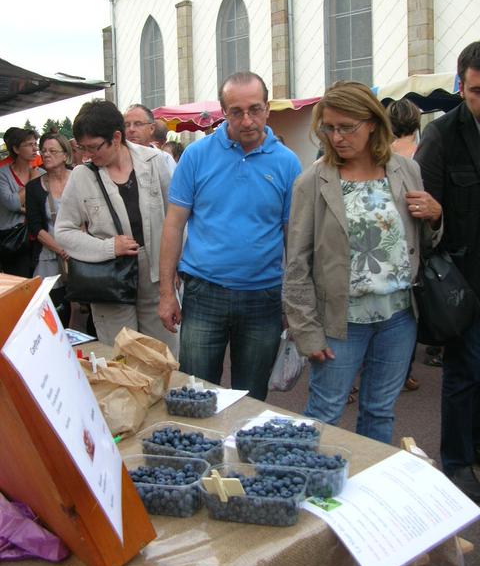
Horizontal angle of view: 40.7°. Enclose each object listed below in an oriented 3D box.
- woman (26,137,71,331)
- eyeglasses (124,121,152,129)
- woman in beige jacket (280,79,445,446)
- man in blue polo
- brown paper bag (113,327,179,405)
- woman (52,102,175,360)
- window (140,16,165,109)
[{"bbox_3d":[-1.133,-0.149,4.132,0.430,1.598,0.290,-3,10,-8],"label":"woman"},{"bbox_3d":[-0.568,-0.881,3.620,0.140,0.042,0.130,4,12,29],"label":"eyeglasses"},{"bbox_3d":[0.448,0.101,2.386,0.510,1.628,0.350,0,10,8],"label":"woman in beige jacket"},{"bbox_3d":[-0.033,0.066,2.489,0.510,1.687,0.330,-2,10,-3],"label":"man in blue polo"},{"bbox_3d":[-0.257,0.216,1.665,0.155,0.170,0.120,2,11,20],"label":"brown paper bag"},{"bbox_3d":[-0.499,0.061,2.750,0.490,1.631,0.380,-2,10,-2],"label":"woman"},{"bbox_3d":[-2.591,-6.326,19.903,0.300,3.550,1.263,-10,13,-41],"label":"window"}]

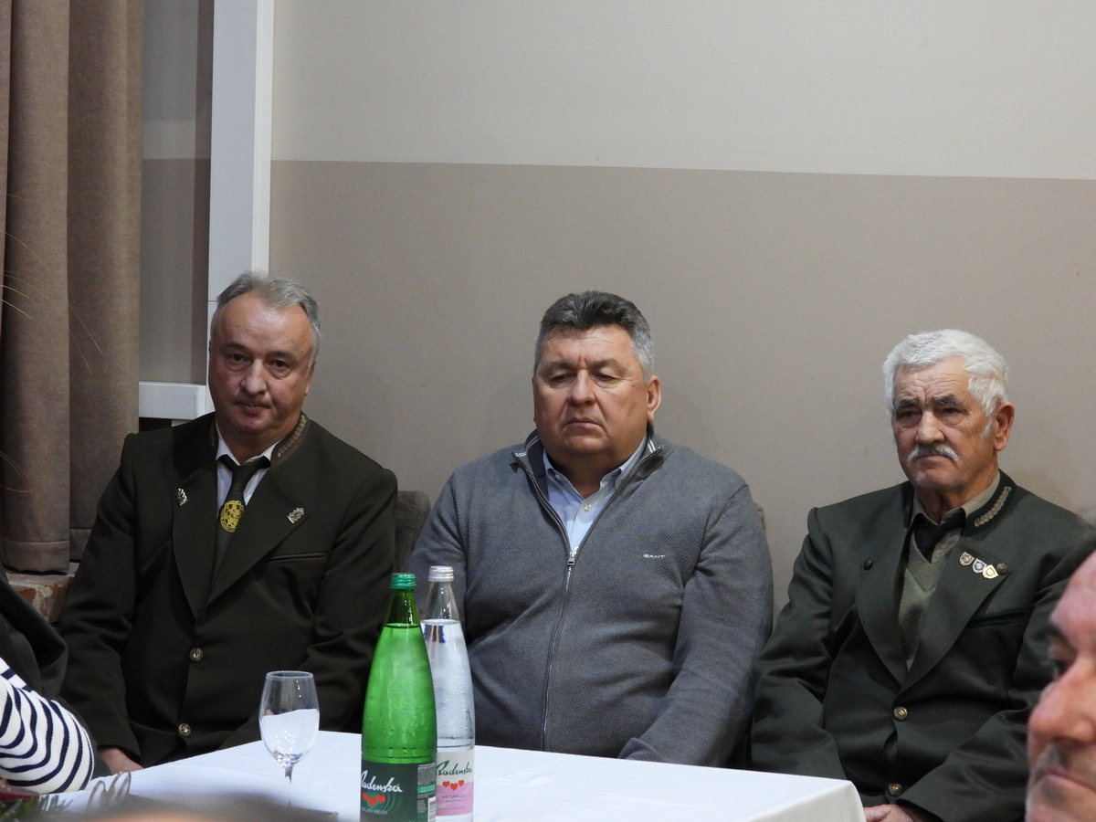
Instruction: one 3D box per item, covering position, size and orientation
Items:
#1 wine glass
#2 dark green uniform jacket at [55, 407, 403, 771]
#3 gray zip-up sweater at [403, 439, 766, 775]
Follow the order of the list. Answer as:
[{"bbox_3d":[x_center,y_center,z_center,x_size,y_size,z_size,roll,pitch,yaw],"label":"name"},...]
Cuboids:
[{"bbox_3d":[-0.298,0.389,4.210,0.070,0.178,0.070,1,3,0],"label":"wine glass"},{"bbox_3d":[-0.464,0.327,5.260,0.510,0.660,0.380,3,4,22],"label":"dark green uniform jacket"},{"bbox_3d":[0.056,0.327,5.100,0.530,0.620,0.380,3,4,23],"label":"gray zip-up sweater"}]

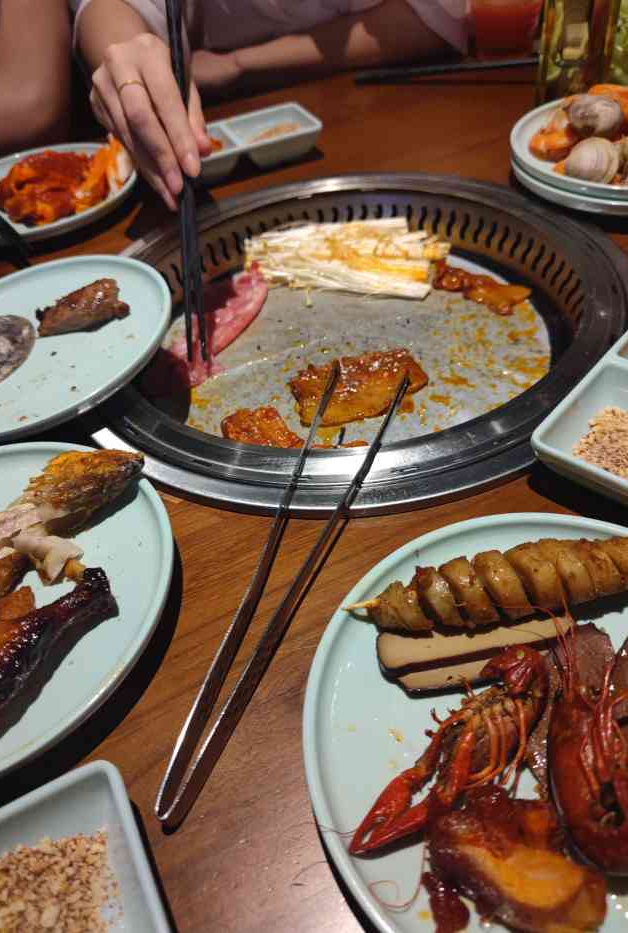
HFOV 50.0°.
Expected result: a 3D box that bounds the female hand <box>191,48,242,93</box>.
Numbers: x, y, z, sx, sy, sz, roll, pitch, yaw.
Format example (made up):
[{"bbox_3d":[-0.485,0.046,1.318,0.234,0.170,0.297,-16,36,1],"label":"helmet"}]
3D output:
[{"bbox_3d":[-0.130,-0.471,0.800,0.115,0.050,0.075,-17,46,-8],"label":"female hand"}]

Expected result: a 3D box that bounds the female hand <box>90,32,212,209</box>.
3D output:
[{"bbox_3d":[-0.112,-0.237,0.460,0.072,0.108,0.075,-19,30,-3],"label":"female hand"}]

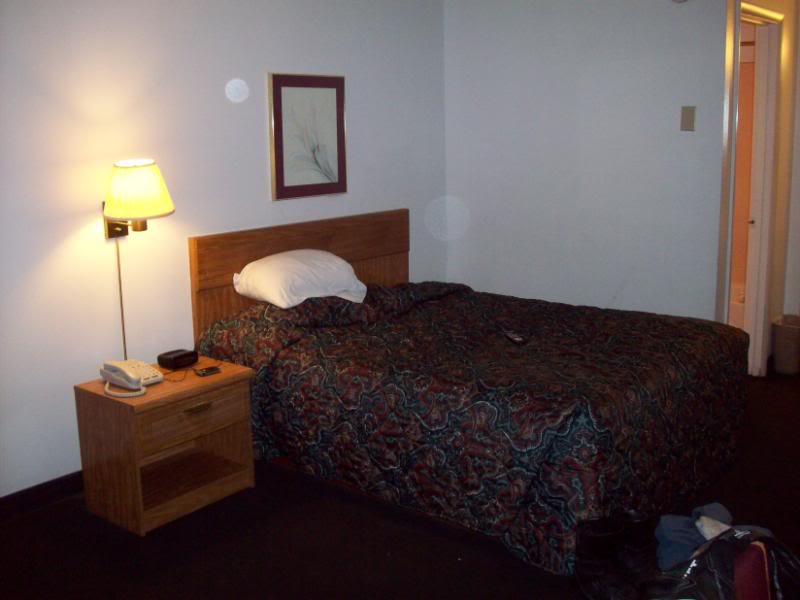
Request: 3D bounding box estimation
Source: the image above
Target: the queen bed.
[{"bbox_3d":[0.322,0.217,3.942,1.974,1.071,1.560,7,13,38],"label":"queen bed"}]

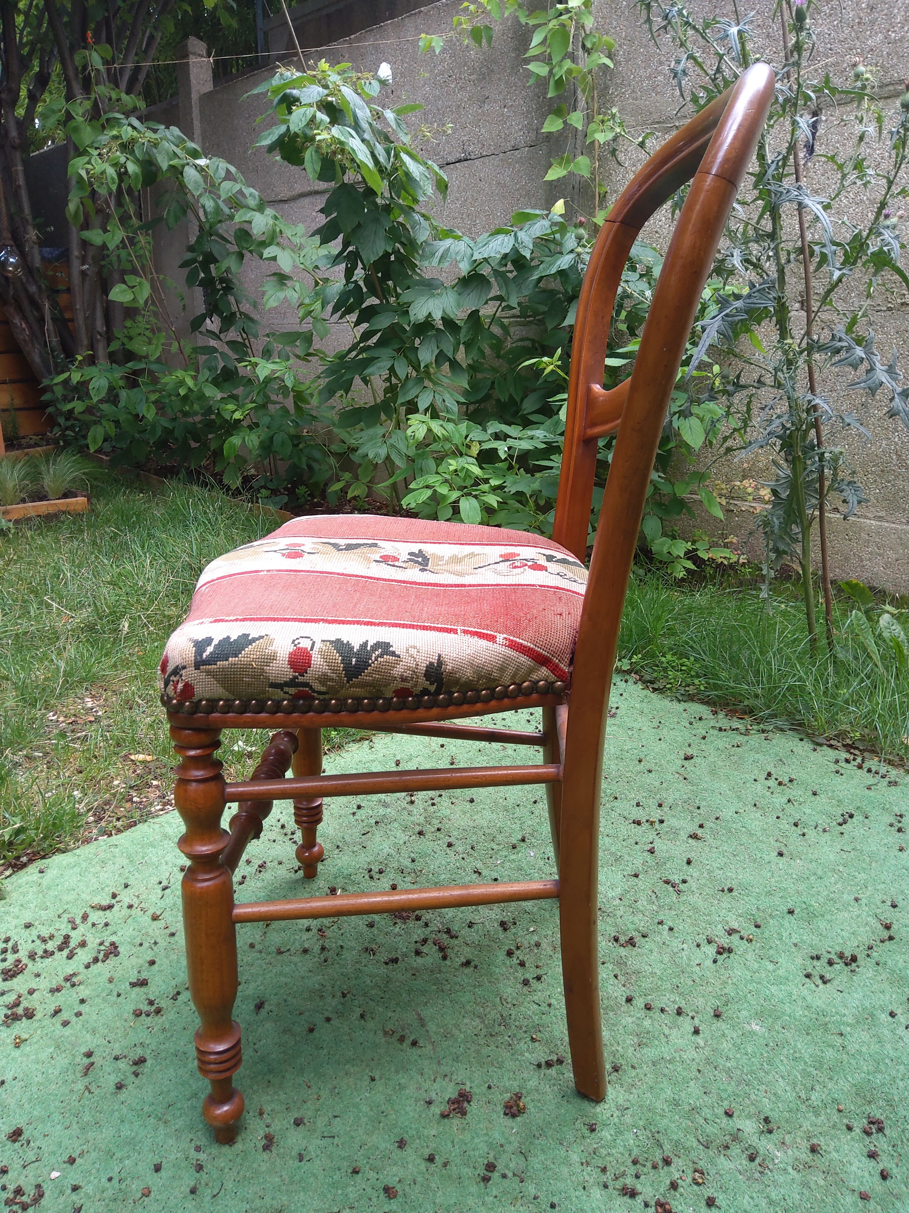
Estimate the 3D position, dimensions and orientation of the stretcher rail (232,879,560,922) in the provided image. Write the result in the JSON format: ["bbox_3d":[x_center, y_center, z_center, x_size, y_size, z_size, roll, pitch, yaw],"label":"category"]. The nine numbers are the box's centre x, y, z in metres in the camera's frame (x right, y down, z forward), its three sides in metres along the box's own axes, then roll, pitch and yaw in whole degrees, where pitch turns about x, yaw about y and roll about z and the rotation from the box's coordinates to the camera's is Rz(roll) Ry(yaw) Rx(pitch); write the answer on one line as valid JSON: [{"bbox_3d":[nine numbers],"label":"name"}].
[{"bbox_3d":[-0.045,0.239,0.739,0.271,0.018,0.018,-1,21,-8],"label":"stretcher rail"}]

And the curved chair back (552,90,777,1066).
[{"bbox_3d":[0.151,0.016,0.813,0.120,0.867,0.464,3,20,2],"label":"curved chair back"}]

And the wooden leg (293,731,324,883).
[{"bbox_3d":[-0.174,0.152,1.080,0.041,0.408,0.041,3,20,2],"label":"wooden leg"}]

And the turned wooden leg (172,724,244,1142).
[{"bbox_3d":[-0.195,0.280,0.734,0.041,0.408,0.041,3,20,2],"label":"turned wooden leg"}]

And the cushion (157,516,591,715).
[{"bbox_3d":[-0.057,-0.022,0.812,0.352,0.076,0.413,3,20,2],"label":"cushion"}]

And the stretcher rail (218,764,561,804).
[{"bbox_3d":[-0.046,0.135,0.699,0.264,0.018,0.018,-1,20,-8],"label":"stretcher rail"}]

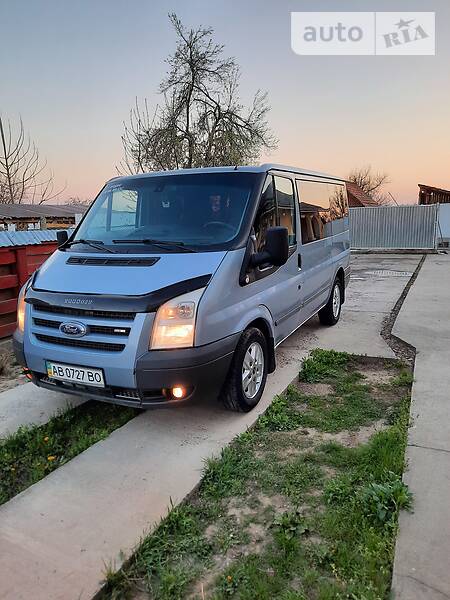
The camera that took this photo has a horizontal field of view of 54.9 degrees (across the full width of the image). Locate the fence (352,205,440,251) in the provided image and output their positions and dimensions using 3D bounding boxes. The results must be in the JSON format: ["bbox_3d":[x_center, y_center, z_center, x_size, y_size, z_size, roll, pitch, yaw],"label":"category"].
[{"bbox_3d":[6.347,-2.773,16.741,3.350,1.650,0.060,3,12,24],"label":"fence"}]

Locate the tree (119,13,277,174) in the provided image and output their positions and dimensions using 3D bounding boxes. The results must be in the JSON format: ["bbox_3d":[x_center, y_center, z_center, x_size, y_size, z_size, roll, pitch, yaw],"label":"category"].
[{"bbox_3d":[-0.808,-4.738,13.323,4.620,7.360,4.390,-2,11,-3],"label":"tree"}]

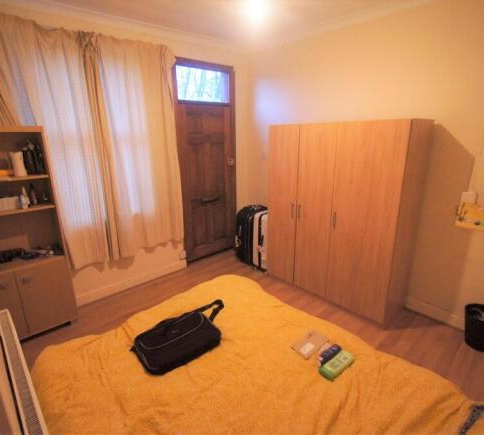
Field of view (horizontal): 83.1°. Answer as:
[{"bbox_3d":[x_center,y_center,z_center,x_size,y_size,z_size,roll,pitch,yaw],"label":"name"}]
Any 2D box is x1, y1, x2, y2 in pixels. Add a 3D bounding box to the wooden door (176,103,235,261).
[{"bbox_3d":[-0.460,-0.469,3.910,0.877,2.117,0.050,-14,20,-40],"label":"wooden door"}]

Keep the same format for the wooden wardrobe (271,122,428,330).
[{"bbox_3d":[0.969,-0.041,2.894,0.494,1.778,1.437,-13,19,-39],"label":"wooden wardrobe"}]

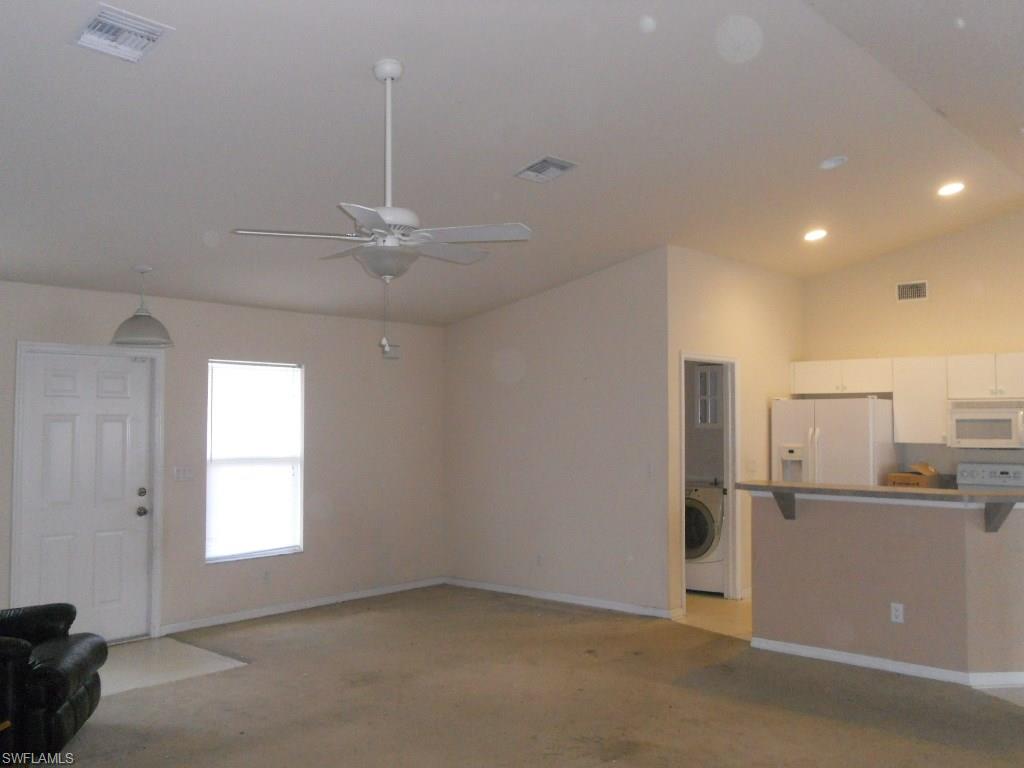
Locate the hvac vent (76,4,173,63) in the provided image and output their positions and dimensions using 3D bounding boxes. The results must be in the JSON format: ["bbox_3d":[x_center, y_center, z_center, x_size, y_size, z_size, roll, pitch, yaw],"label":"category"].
[{"bbox_3d":[-1.518,-1.361,3.702,0.301,0.030,0.286,-17,-13,41],"label":"hvac vent"}]

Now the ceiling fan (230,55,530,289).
[{"bbox_3d":[-0.554,-0.939,4.152,1.303,1.002,1.303,-2,-3,42],"label":"ceiling fan"}]

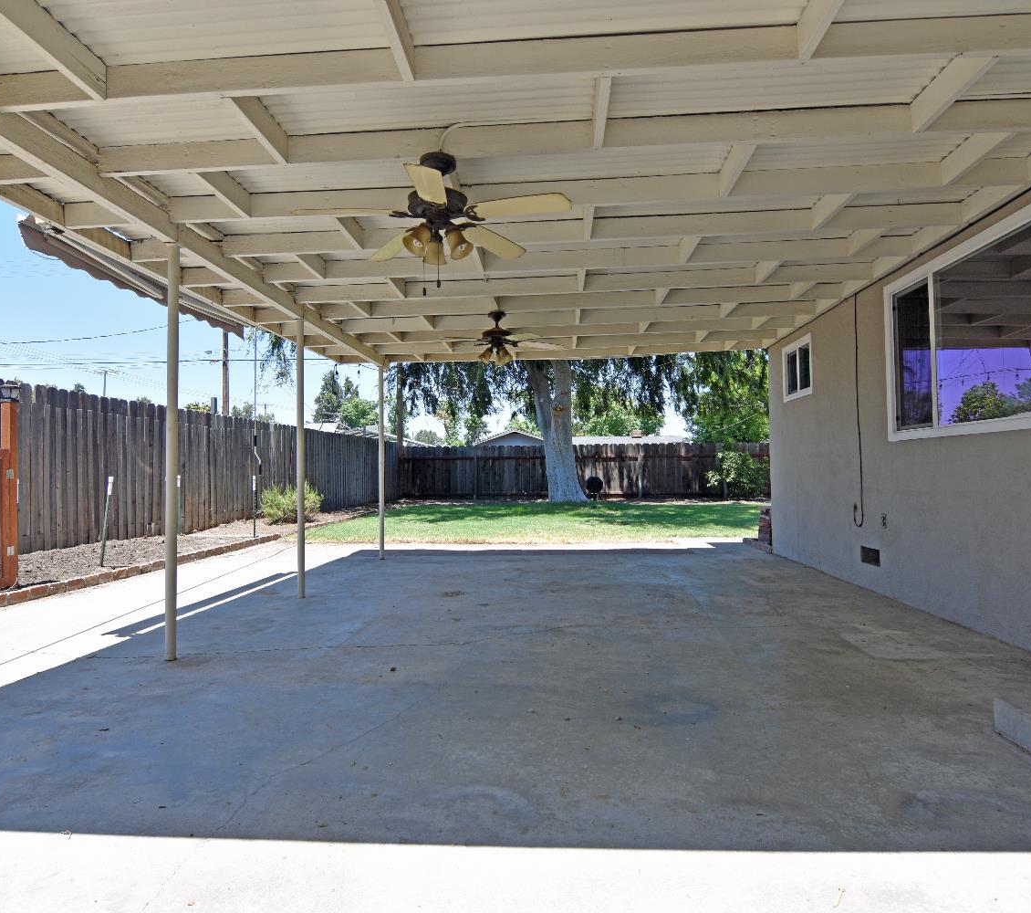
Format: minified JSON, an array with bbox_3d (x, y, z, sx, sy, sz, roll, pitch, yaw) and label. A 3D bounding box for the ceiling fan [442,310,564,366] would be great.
[{"bbox_3d":[-0.160,-1.100,5.719,1.200,0.530,1.180,-1,-2,4],"label":"ceiling fan"}]

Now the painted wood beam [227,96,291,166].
[{"bbox_3d":[-1.144,-1.492,2.698,0.040,0.142,0.513,-1,-2,4],"label":"painted wood beam"}]

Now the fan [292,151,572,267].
[{"bbox_3d":[-0.377,-1.201,2.937,1.270,0.476,1.250,-1,-2,4],"label":"fan"}]

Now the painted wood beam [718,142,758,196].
[{"bbox_3d":[1.154,-1.547,3.167,0.040,0.143,0.518,-1,-2,4],"label":"painted wood beam"}]

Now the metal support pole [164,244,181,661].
[{"bbox_3d":[-2.043,-0.039,3.625,0.060,2.472,0.060,-1,-2,4],"label":"metal support pole"}]

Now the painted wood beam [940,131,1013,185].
[{"bbox_3d":[2.369,-1.585,3.123,0.040,0.144,0.520,-1,-2,4],"label":"painted wood beam"}]

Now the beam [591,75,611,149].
[{"bbox_3d":[0.376,-1.539,2.641,0.040,0.143,0.515,-1,-2,4],"label":"beam"}]

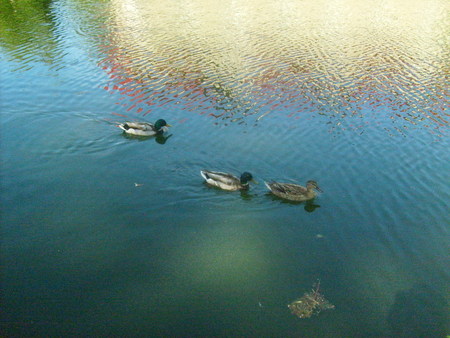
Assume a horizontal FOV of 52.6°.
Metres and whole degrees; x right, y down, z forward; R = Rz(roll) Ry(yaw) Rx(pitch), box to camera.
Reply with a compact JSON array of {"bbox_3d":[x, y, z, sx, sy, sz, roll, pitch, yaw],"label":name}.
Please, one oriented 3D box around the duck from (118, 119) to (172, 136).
[{"bbox_3d":[-0.761,-0.419,4.360,0.490,0.180,0.175,1,32,2],"label":"duck"}]

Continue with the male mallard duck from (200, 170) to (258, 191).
[{"bbox_3d":[0.035,0.069,3.578,0.470,0.180,0.175,12,34,19],"label":"male mallard duck"}]

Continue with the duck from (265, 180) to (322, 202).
[{"bbox_3d":[0.523,0.143,3.455,0.455,0.185,0.175,10,33,16],"label":"duck"}]

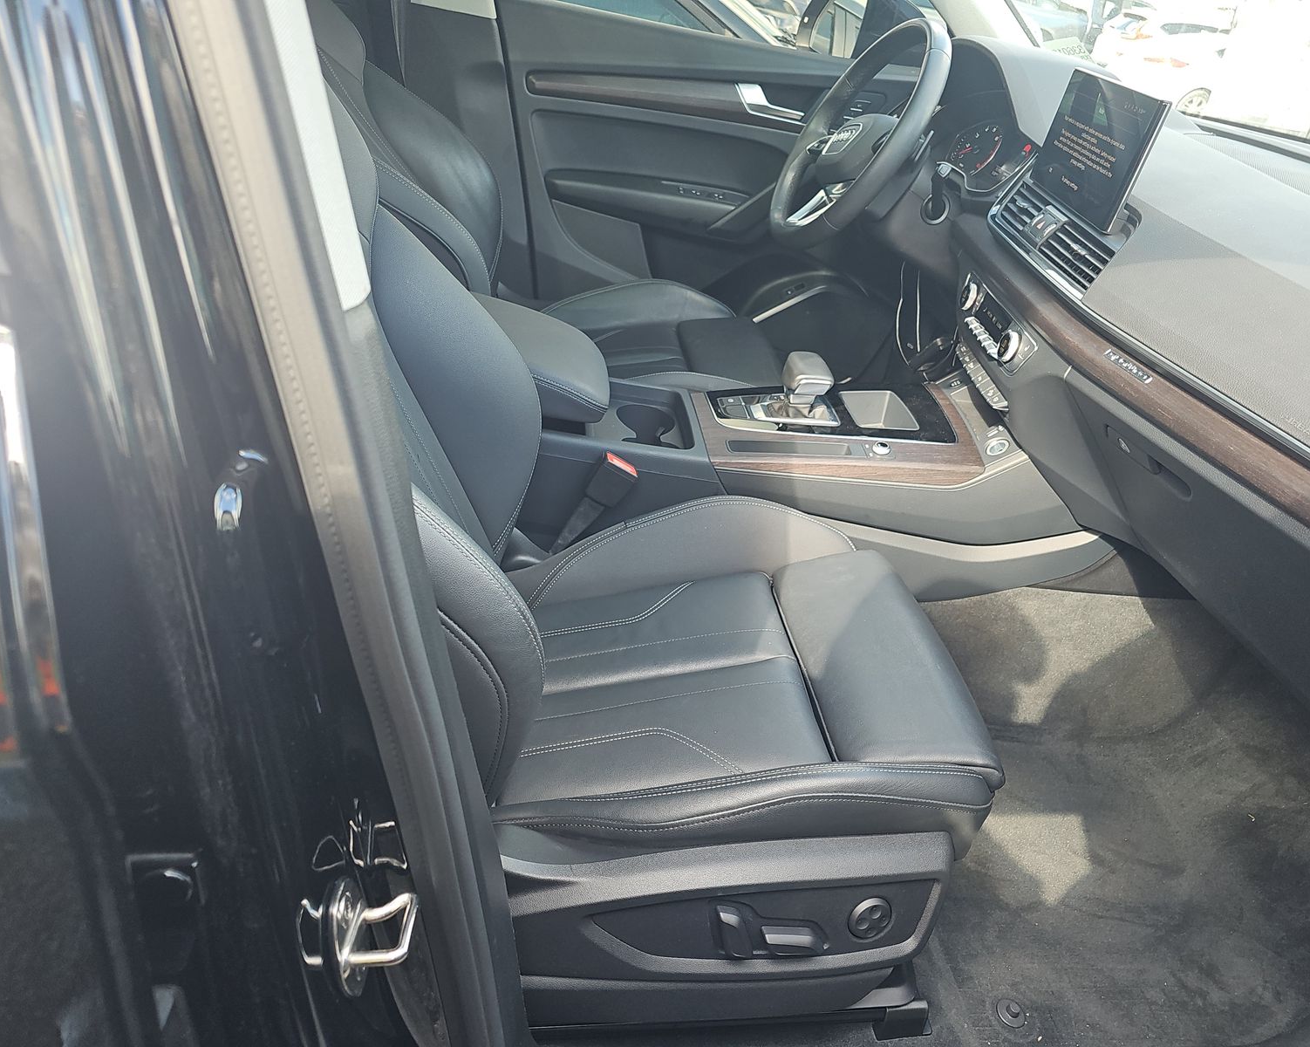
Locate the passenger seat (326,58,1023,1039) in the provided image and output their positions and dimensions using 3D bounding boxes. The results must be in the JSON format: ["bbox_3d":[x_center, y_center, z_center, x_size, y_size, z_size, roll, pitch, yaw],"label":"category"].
[{"bbox_3d":[-0.079,-0.026,0.851,0.836,1.035,0.551,2,34,-12],"label":"passenger seat"}]

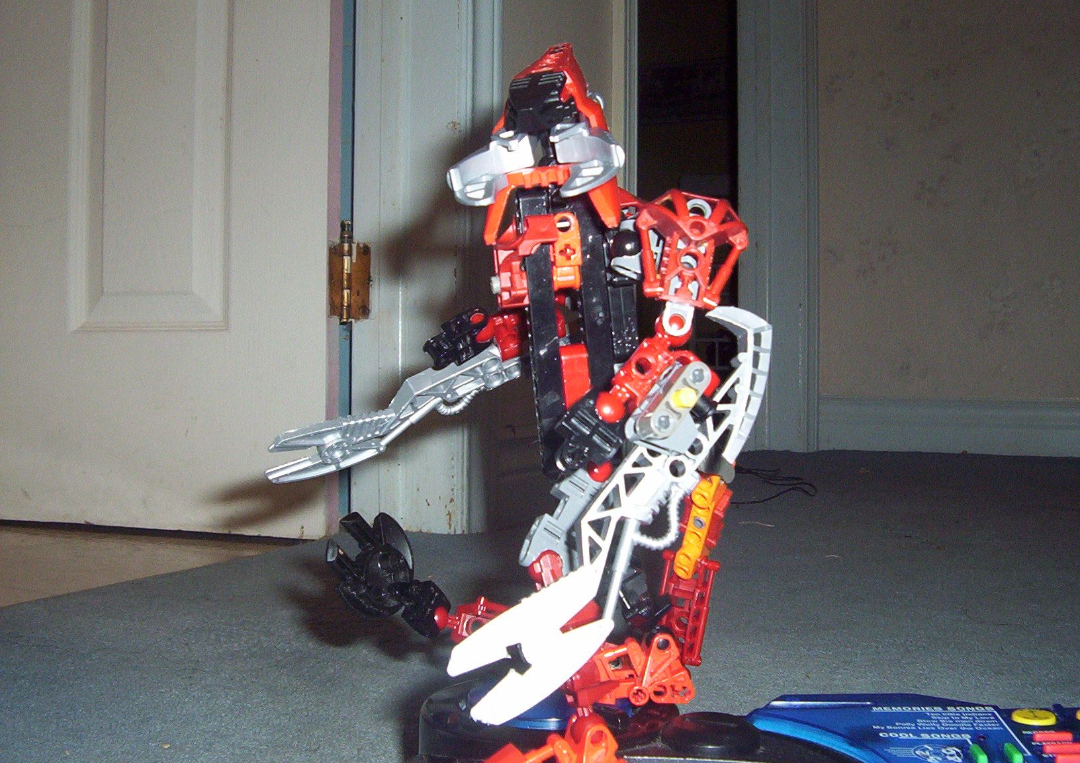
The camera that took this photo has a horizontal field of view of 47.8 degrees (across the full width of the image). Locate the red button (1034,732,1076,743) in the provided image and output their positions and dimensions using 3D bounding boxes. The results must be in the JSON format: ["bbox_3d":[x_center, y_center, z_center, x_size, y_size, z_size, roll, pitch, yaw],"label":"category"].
[{"bbox_3d":[0.180,0.124,0.427,0.014,0.003,0.004,0,-1,4],"label":"red button"}]

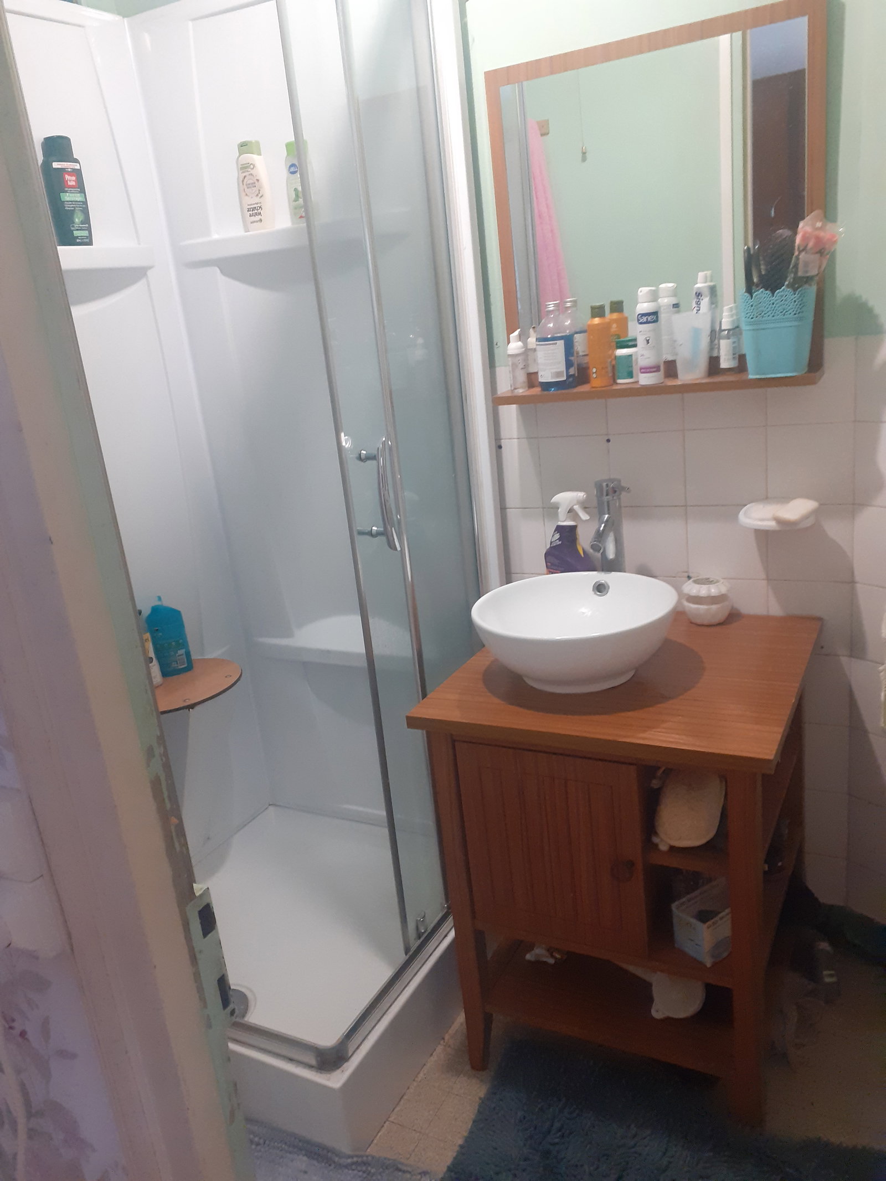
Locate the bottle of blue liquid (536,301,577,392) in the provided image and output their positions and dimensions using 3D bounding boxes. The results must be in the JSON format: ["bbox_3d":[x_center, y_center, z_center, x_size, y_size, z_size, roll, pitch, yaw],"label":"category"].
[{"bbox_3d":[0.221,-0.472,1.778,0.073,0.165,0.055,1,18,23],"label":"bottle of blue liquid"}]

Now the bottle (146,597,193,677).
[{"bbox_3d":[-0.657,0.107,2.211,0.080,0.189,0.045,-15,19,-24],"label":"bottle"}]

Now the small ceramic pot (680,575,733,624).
[{"bbox_3d":[0.525,0.024,1.835,0.094,0.082,0.094,2,19,26],"label":"small ceramic pot"}]

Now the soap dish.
[{"bbox_3d":[0.622,-0.134,1.718,0.136,0.044,0.120,2,19,26],"label":"soap dish"}]

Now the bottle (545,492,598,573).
[{"bbox_3d":[0.266,-0.069,1.907,0.110,0.274,0.058,6,21,35],"label":"bottle"}]

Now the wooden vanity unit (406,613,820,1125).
[{"bbox_3d":[0.381,0.492,1.797,0.597,0.753,0.597,2,19,28],"label":"wooden vanity unit"}]

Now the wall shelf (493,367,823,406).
[{"bbox_3d":[0.393,-0.383,1.734,0.597,0.018,0.130,2,19,26],"label":"wall shelf"}]

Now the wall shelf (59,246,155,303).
[{"bbox_3d":[-0.813,-0.664,1.909,0.115,0.090,0.540,3,19,29],"label":"wall shelf"}]

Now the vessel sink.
[{"bbox_3d":[0.245,0.082,1.667,0.367,0.132,0.367,2,19,26],"label":"vessel sink"}]

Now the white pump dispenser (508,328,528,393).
[{"bbox_3d":[0.152,-0.457,1.831,0.040,0.122,0.038,-6,17,2],"label":"white pump dispenser"}]

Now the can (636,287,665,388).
[{"bbox_3d":[0.376,-0.463,1.678,0.047,0.171,0.047,-6,17,2],"label":"can"}]

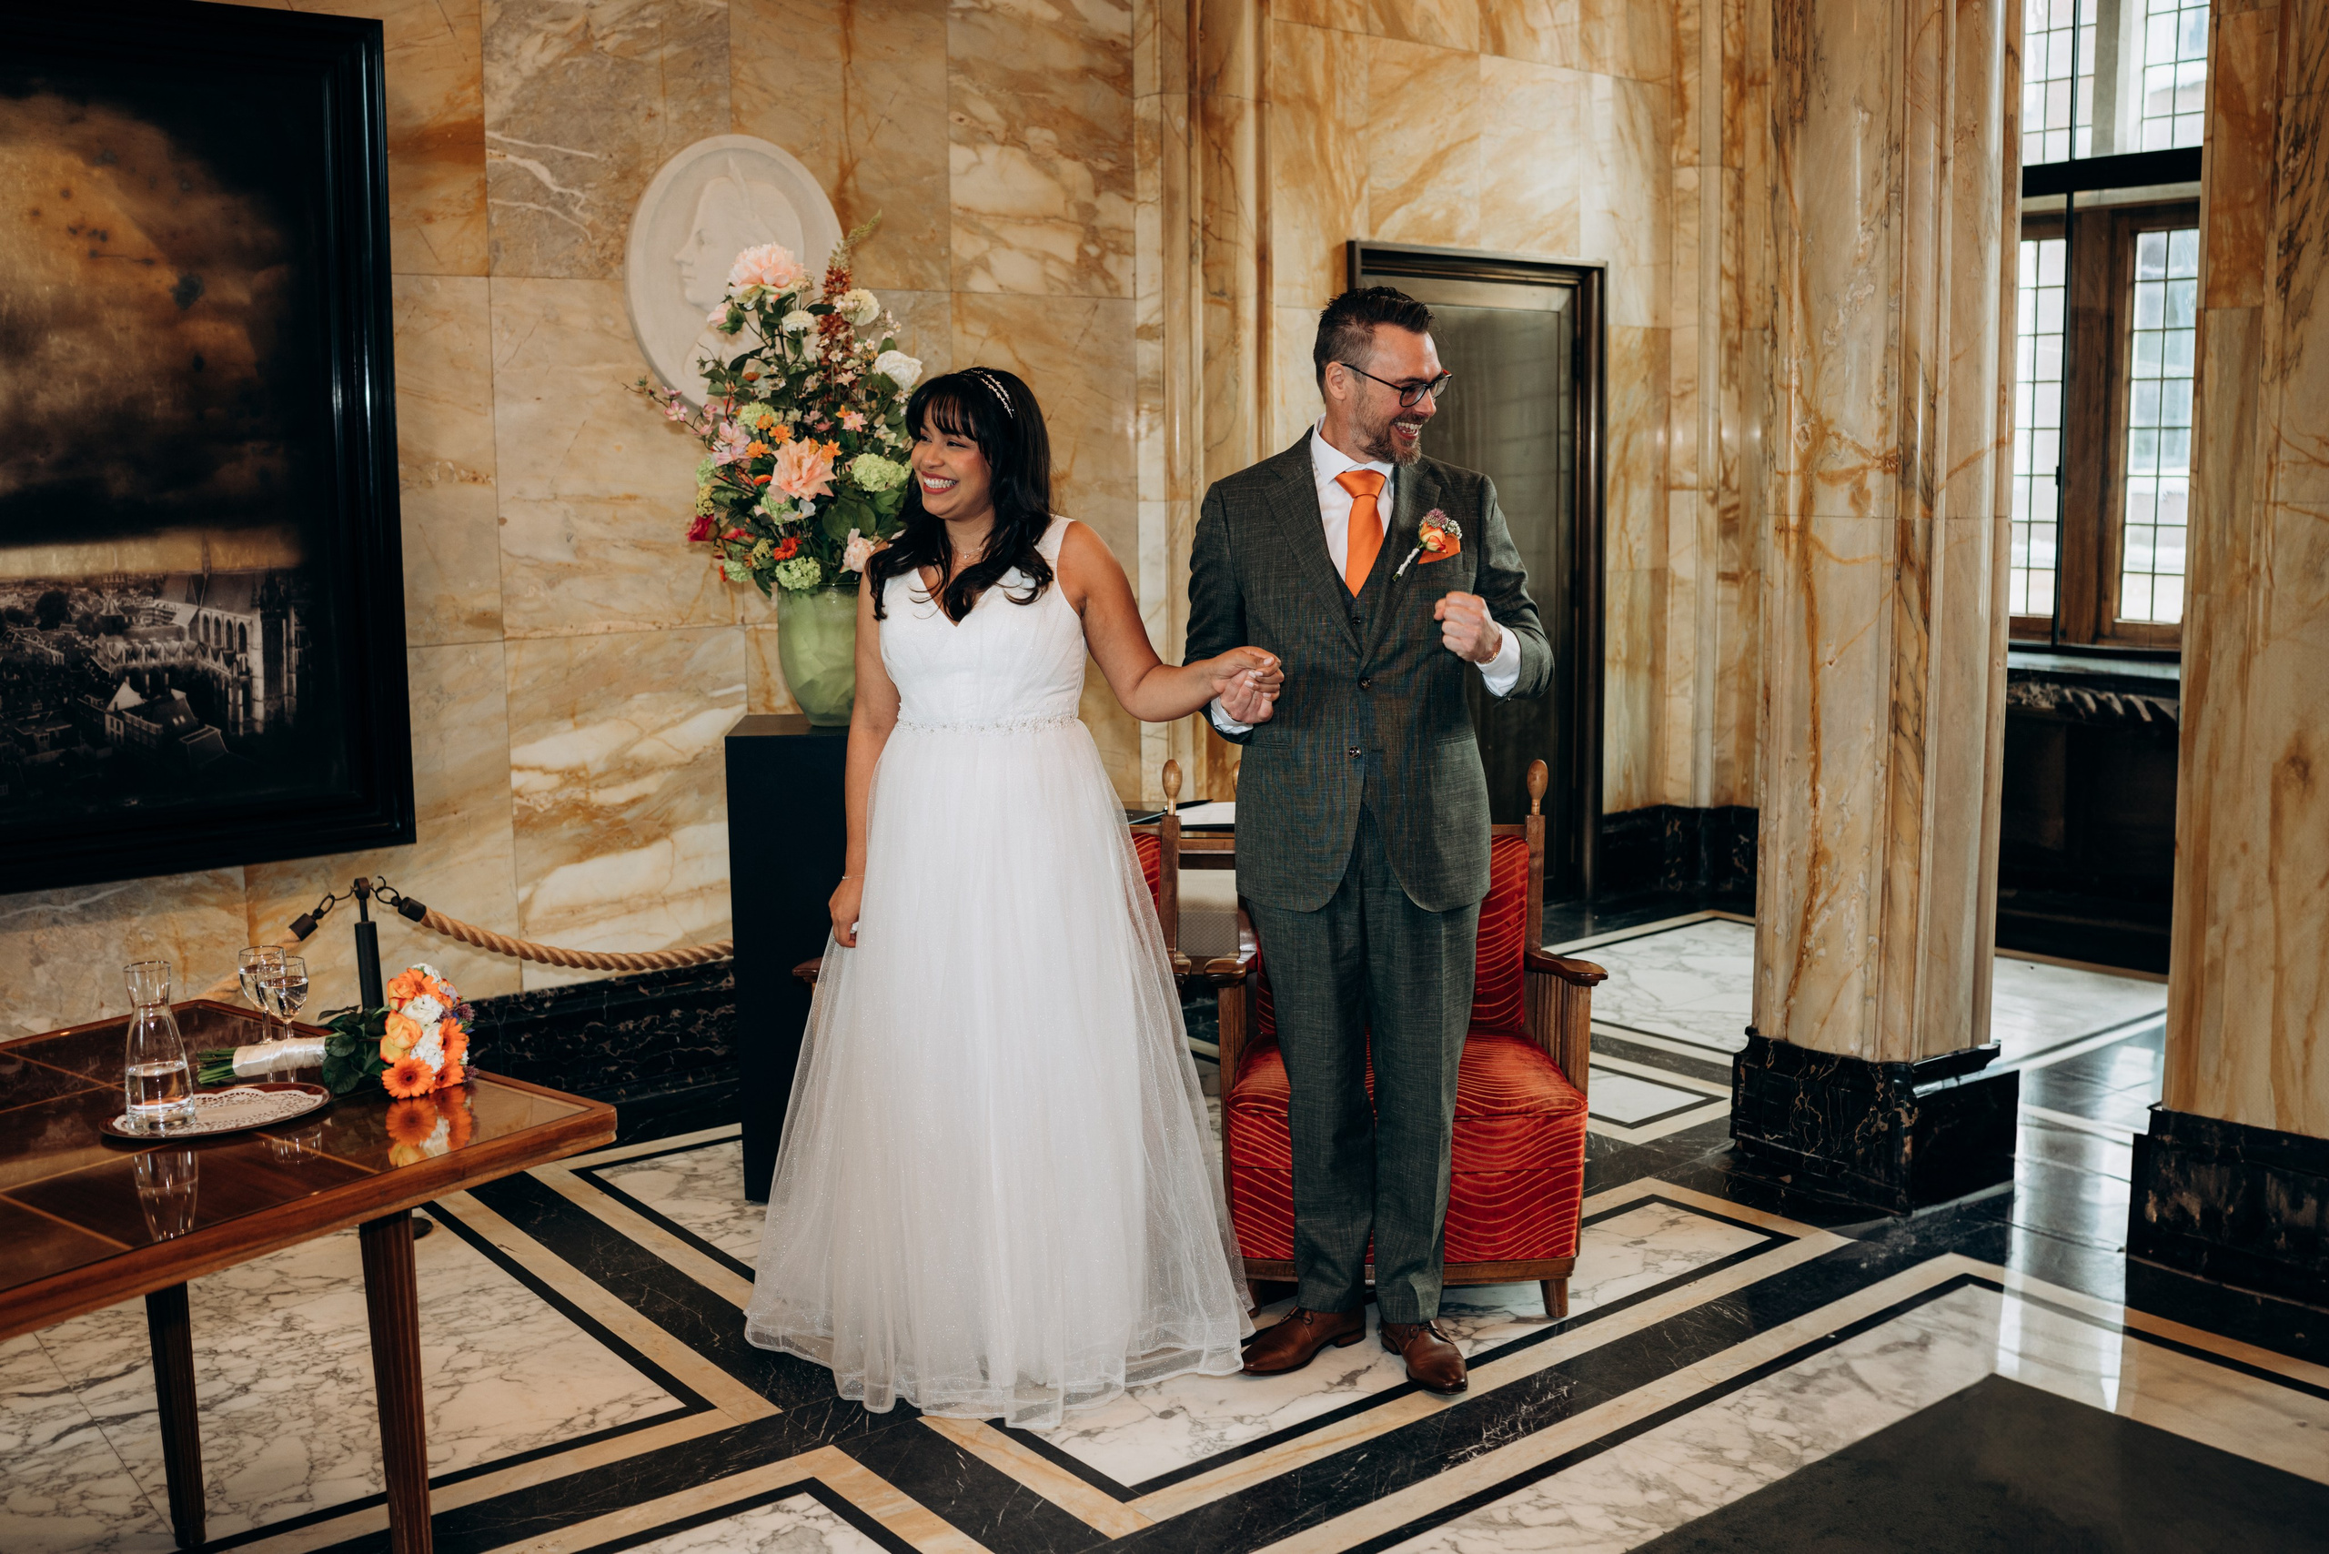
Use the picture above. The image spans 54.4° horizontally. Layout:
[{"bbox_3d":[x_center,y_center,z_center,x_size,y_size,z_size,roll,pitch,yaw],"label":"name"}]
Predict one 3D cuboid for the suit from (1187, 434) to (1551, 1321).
[{"bbox_3d":[0.340,0.203,3.838,0.600,1.552,0.400,-1,8,-3],"label":"suit"}]

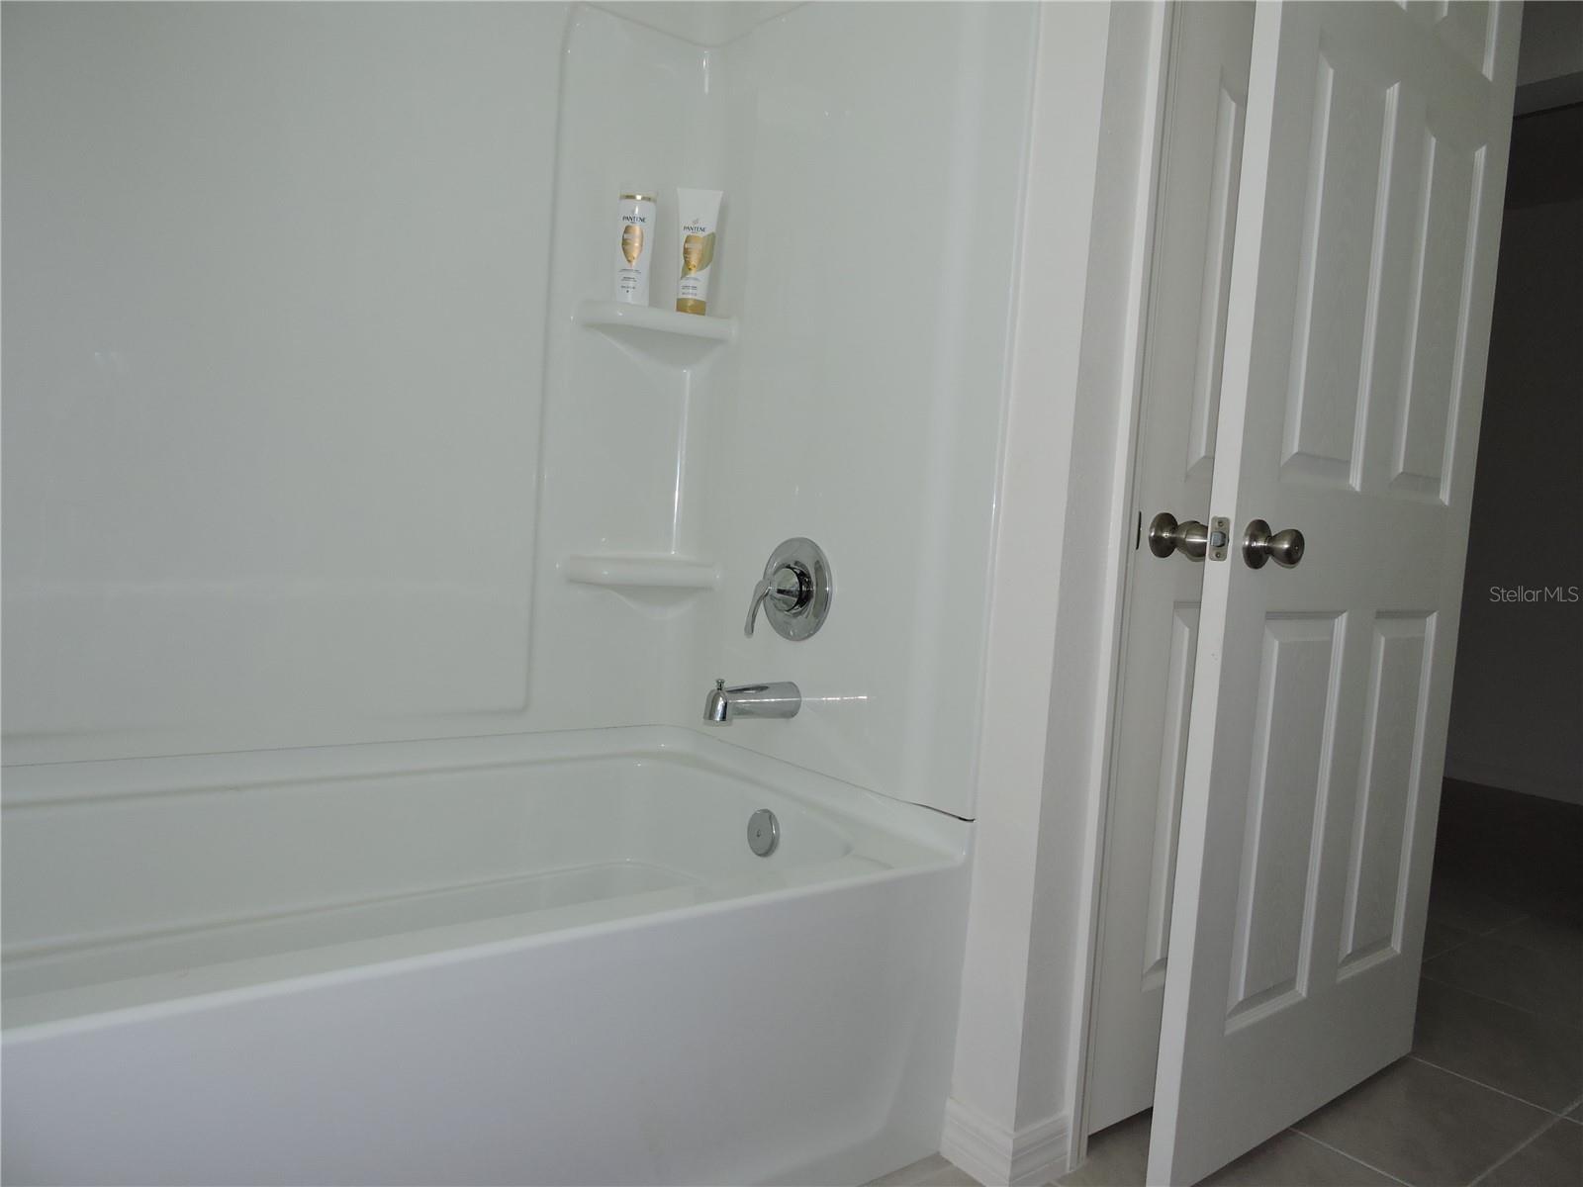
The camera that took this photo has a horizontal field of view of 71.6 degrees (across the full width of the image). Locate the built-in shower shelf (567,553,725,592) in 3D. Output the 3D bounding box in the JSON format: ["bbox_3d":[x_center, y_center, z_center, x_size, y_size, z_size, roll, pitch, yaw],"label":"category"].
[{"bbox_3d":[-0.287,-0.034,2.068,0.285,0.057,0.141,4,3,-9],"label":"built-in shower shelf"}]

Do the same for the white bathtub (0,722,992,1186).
[{"bbox_3d":[-0.615,0.512,1.396,1.524,0.482,0.812,2,4,-39],"label":"white bathtub"}]

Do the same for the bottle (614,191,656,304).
[{"bbox_3d":[-0.283,-0.620,1.981,0.065,0.203,0.041,4,3,4],"label":"bottle"}]

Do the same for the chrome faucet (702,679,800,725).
[{"bbox_3d":[-0.065,0.177,1.812,0.162,0.074,0.058,2,4,-39],"label":"chrome faucet"}]

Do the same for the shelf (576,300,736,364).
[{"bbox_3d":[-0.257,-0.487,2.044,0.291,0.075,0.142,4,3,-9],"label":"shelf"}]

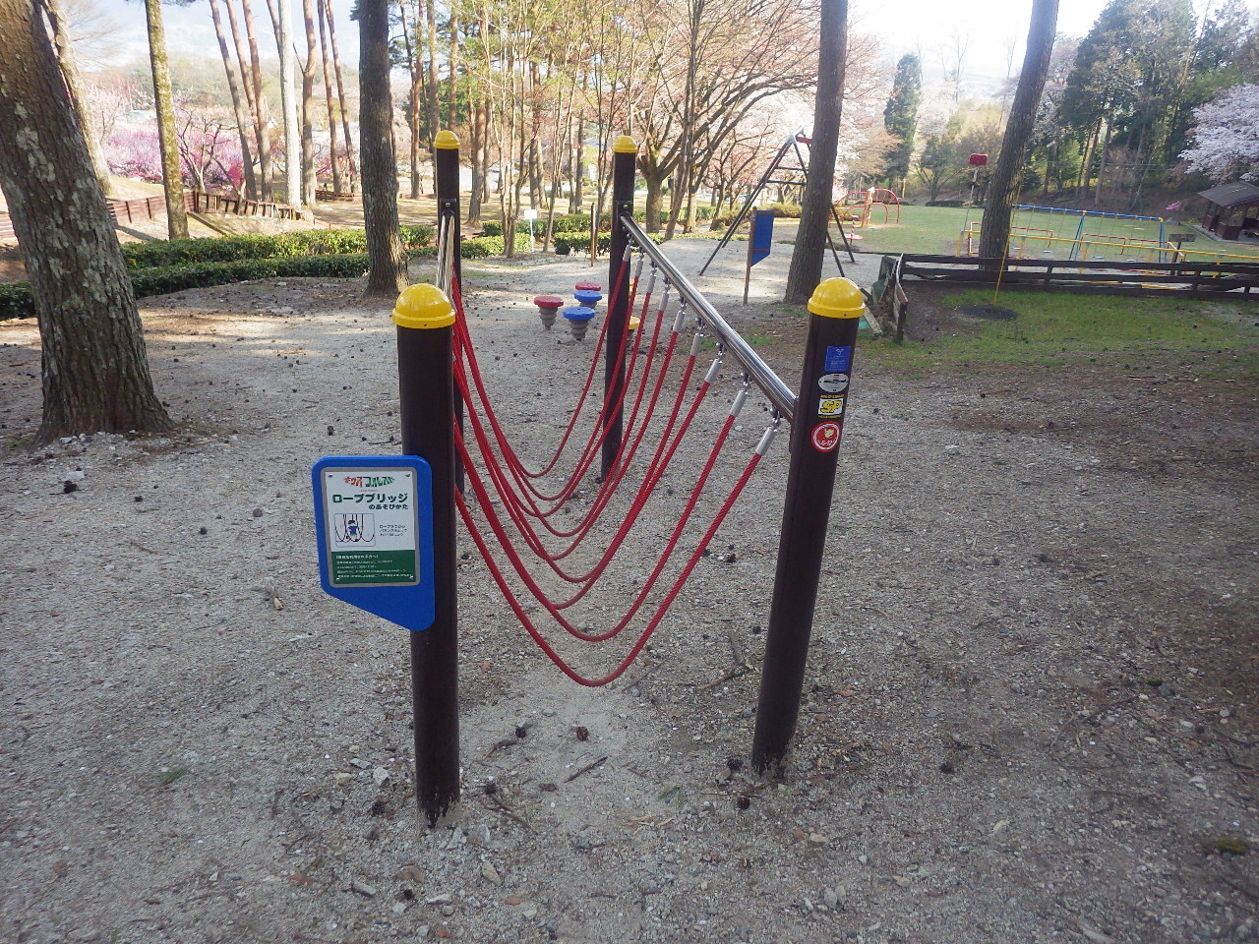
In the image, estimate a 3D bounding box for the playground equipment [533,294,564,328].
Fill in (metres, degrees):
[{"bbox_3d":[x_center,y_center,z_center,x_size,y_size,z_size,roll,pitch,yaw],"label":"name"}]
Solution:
[{"bbox_3d":[-0.899,-1.770,10.149,0.330,0.310,0.330,3,25,0],"label":"playground equipment"}]

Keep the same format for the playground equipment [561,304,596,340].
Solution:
[{"bbox_3d":[-0.514,-1.500,9.325,0.330,0.310,0.330,3,25,0],"label":"playground equipment"}]

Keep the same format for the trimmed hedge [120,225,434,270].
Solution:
[{"bbox_3d":[-5.371,-3.625,14.820,0.750,0.450,5.770,17,25,27],"label":"trimmed hedge"}]

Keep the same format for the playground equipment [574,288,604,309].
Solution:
[{"bbox_3d":[-0.494,-1.976,10.815,0.330,0.310,0.330,3,25,0],"label":"playground equipment"}]

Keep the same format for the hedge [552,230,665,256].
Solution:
[{"bbox_3d":[-0.403,-4.656,18.621,2.240,0.440,0.750,0,26,-7],"label":"hedge"}]

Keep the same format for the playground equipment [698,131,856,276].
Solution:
[{"bbox_3d":[2.899,-5.088,16.993,2.650,2.470,1.950,7,26,8],"label":"playground equipment"}]

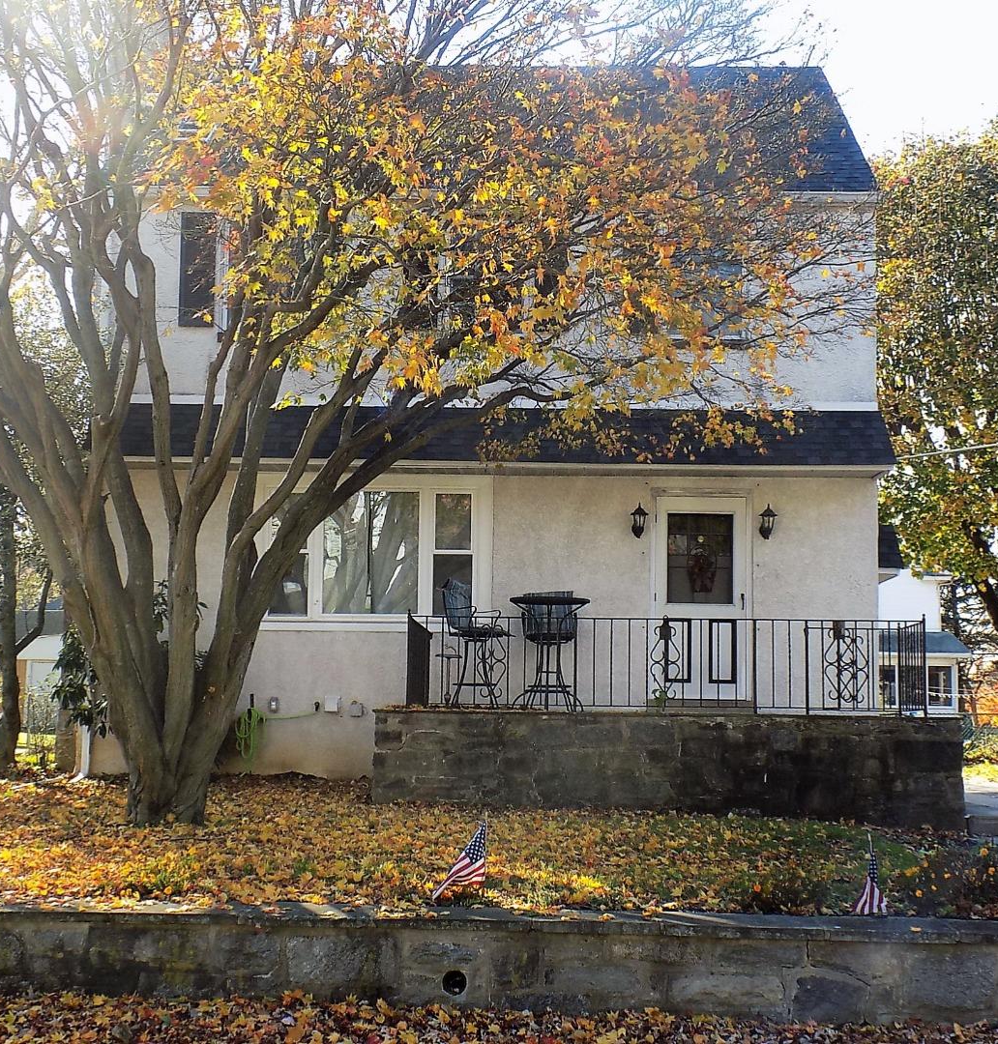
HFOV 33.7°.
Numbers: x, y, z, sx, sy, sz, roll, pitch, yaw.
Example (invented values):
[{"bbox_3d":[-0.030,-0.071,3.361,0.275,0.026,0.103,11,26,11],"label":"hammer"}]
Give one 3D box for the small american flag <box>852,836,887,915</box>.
[{"bbox_3d":[1.651,1.574,7.344,0.152,0.348,0.110,1,-6,1],"label":"small american flag"}]

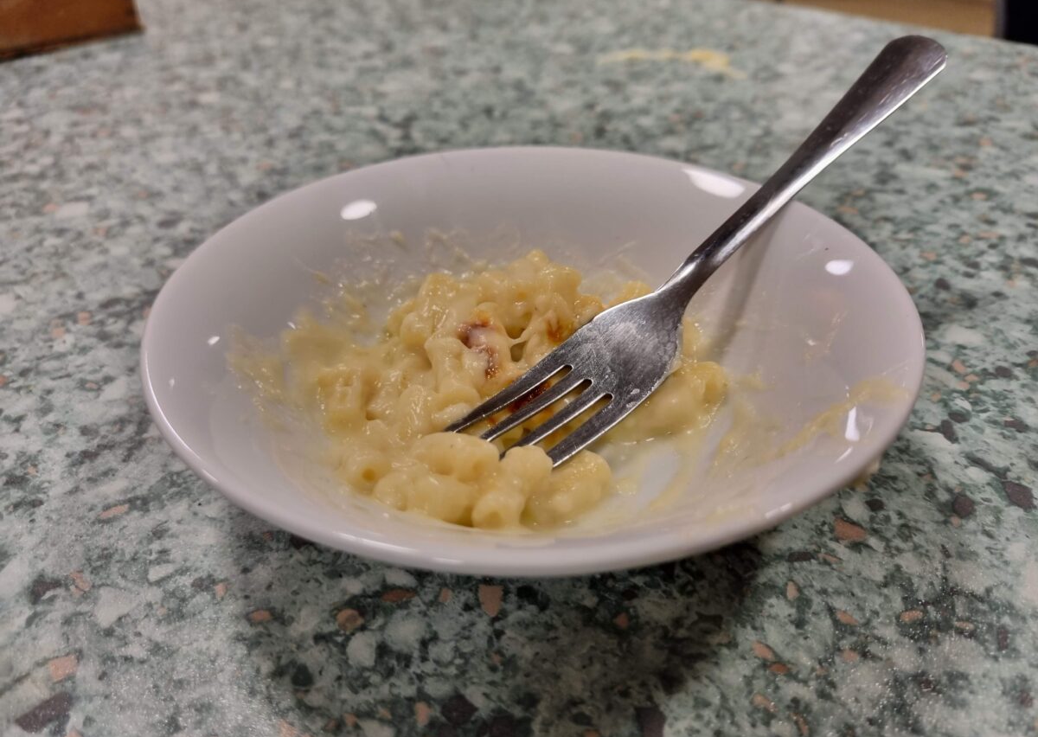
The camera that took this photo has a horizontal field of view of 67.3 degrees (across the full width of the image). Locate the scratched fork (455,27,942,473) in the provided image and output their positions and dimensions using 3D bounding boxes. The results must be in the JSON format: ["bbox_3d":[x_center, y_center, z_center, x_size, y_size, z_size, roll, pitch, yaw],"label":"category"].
[{"bbox_3d":[0.059,-0.036,0.210,0.026,0.017,0.198,36,66,30],"label":"scratched fork"}]

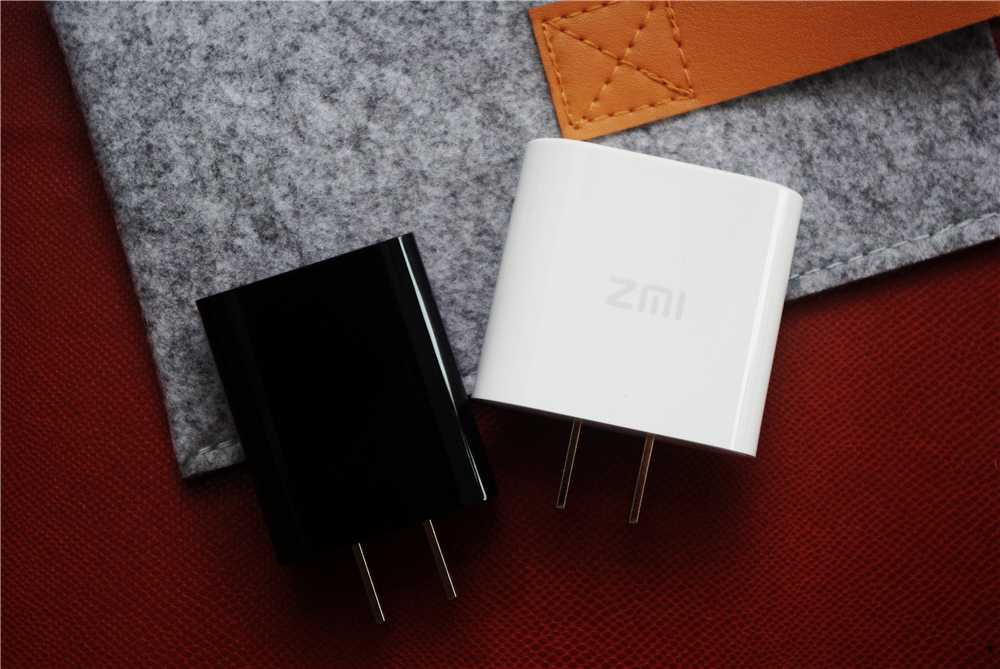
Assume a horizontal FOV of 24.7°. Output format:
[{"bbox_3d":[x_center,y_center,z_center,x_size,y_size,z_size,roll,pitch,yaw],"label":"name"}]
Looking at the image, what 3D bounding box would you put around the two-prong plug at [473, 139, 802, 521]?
[{"bbox_3d":[0.022,0.002,0.390,0.049,0.025,0.060,11,86,1],"label":"two-prong plug"}]

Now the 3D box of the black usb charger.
[{"bbox_3d":[-0.024,0.018,0.389,0.038,0.024,0.061,-18,90,-1],"label":"black usb charger"}]

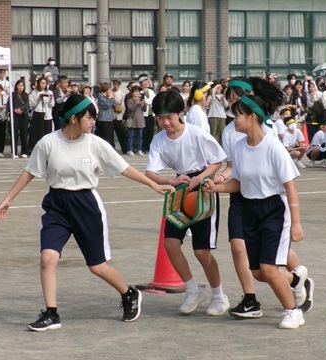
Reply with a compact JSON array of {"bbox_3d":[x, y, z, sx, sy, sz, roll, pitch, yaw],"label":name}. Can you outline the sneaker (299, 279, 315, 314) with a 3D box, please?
[{"bbox_3d":[0.935,0.755,12.880,0.115,0.240,0.095,16,-8,-39],"label":"sneaker"}]

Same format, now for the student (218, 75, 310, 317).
[{"bbox_3d":[0.657,0.120,12.750,0.660,1.540,0.500,-3,4,-40],"label":"student"}]

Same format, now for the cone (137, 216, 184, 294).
[{"bbox_3d":[0.052,0.449,14.343,0.390,0.700,0.390,-3,4,-45],"label":"cone"}]

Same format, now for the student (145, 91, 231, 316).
[{"bbox_3d":[0.160,0.156,12.820,0.500,1.460,0.500,2,3,35],"label":"student"}]

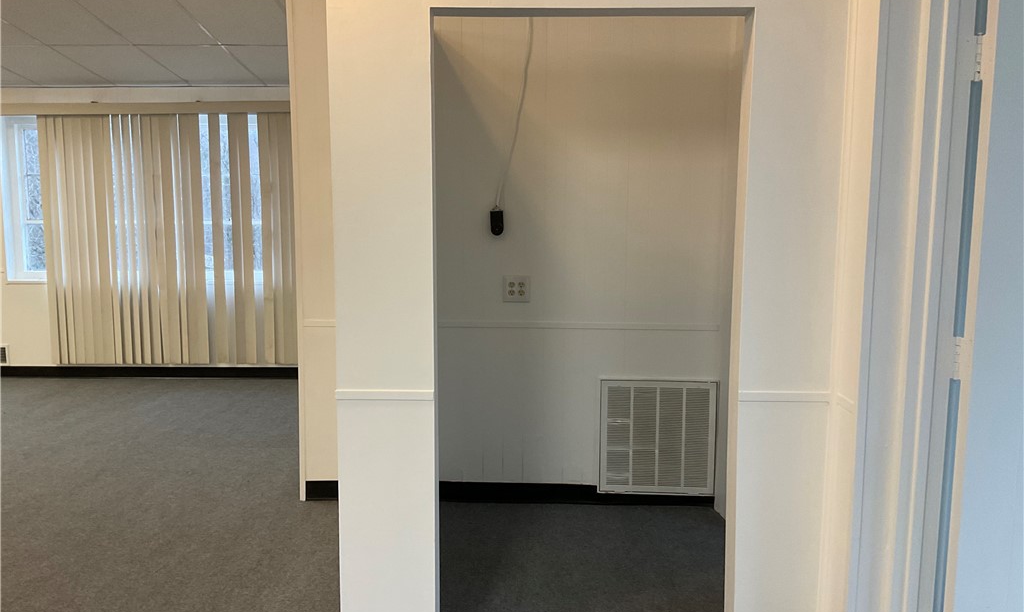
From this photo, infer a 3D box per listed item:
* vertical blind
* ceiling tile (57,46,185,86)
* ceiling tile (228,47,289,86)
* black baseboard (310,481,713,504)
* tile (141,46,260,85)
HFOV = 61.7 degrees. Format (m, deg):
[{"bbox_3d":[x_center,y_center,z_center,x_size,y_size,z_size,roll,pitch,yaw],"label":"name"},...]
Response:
[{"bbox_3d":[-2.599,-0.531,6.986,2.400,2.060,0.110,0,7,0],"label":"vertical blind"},{"bbox_3d":[-2.904,-1.807,6.436,0.580,0.030,0.960,0,-2,1],"label":"ceiling tile"},{"bbox_3d":[-1.684,-1.813,6.414,0.580,0.030,0.960,0,-2,1],"label":"ceiling tile"},{"bbox_3d":[-0.018,0.924,4.210,2.010,0.100,0.020,0,7,2],"label":"black baseboard"},{"bbox_3d":[-2.294,-1.810,6.425,0.580,0.030,0.960,0,-2,1],"label":"tile"}]

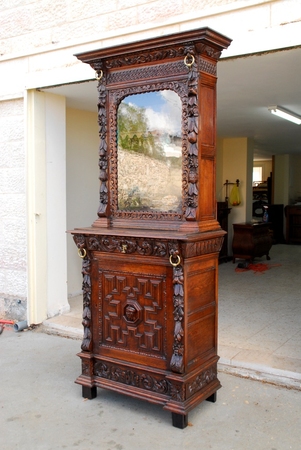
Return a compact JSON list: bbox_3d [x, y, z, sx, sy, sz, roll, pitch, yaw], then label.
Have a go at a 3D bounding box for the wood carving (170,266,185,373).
[{"bbox_3d":[0.162,0.562,2.818,0.076,0.658,0.057,2,4,33],"label":"wood carving"}]

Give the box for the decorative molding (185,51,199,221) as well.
[{"bbox_3d":[0.256,-0.561,2.920,0.071,1.069,0.071,2,4,33],"label":"decorative molding"}]

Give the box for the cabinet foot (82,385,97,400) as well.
[{"bbox_3d":[-0.421,1.143,3.203,0.078,0.092,0.059,2,4,34],"label":"cabinet foot"}]

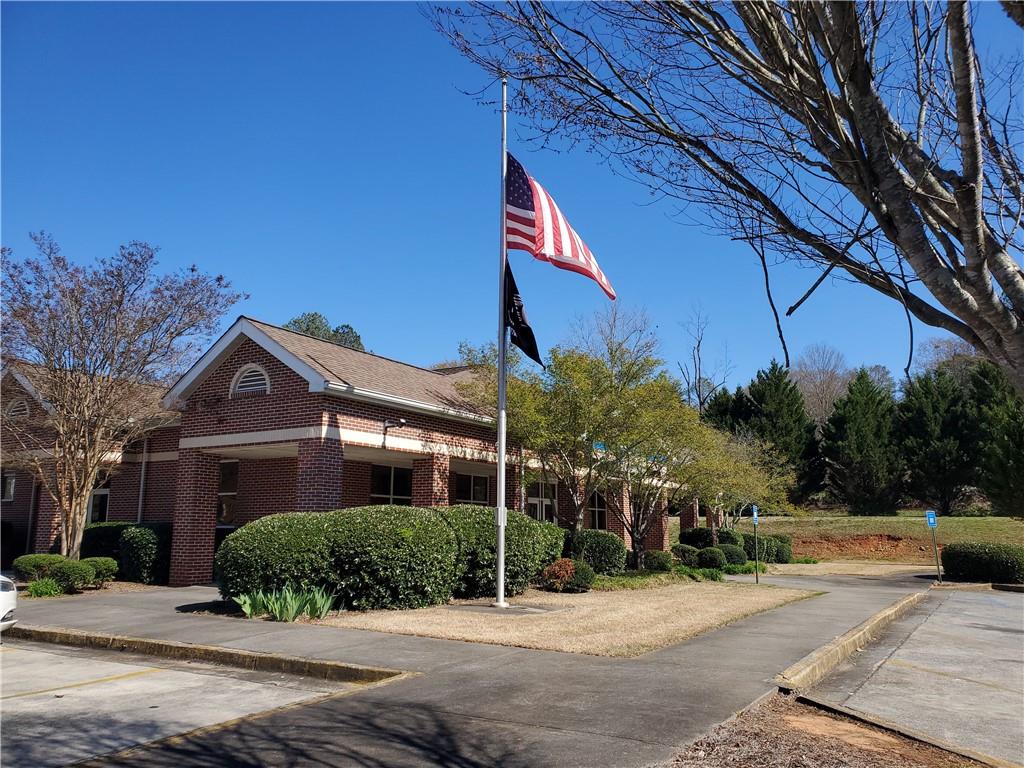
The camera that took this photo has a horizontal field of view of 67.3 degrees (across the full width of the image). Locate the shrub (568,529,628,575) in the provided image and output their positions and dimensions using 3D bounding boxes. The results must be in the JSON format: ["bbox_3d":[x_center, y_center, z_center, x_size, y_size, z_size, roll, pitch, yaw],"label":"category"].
[{"bbox_3d":[2.240,4.332,19.833,1.511,1.165,1.465,-1,-11,6],"label":"shrub"}]

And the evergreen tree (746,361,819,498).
[{"bbox_3d":[17.923,3.419,51.953,5.066,10.250,5.066,-6,-13,31],"label":"evergreen tree"}]

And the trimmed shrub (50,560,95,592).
[{"bbox_3d":[-8.293,3.654,14.573,0.769,0.600,0.769,6,-12,-28],"label":"trimmed shrub"}]

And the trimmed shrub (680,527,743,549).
[{"bbox_3d":[8.511,6.813,32.811,2.100,1.380,2.300,-6,-12,30],"label":"trimmed shrub"}]

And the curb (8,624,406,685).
[{"bbox_3d":[-4.017,3.173,9.100,6.878,0.160,0.170,-6,-12,29],"label":"curb"}]

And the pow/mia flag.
[{"bbox_3d":[0.201,-1.165,12.886,0.720,1.860,0.300,4,-11,-20],"label":"pow/mia flag"}]

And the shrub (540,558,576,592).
[{"bbox_3d":[0.991,3.976,16.094,0.720,0.680,0.700,0,-11,0],"label":"shrub"}]

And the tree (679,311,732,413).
[{"bbox_3d":[15.125,1.764,61.505,4.318,16.181,4.318,-6,-13,31],"label":"tree"}]

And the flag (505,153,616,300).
[{"bbox_3d":[0.848,-2.799,13.308,2.000,2.710,0.800,-1,-11,4],"label":"flag"}]

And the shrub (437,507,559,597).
[{"bbox_3d":[-0.500,3.216,15.096,1.950,1.640,3.200,-6,-12,30],"label":"shrub"}]

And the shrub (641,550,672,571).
[{"bbox_3d":[4.442,5.368,23.540,0.920,0.680,0.900,-6,-13,31],"label":"shrub"}]

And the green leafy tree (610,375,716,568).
[{"bbox_3d":[4.448,2.599,23.016,3.400,5.750,3.300,0,-11,0],"label":"green leafy tree"}]

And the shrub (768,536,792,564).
[{"bbox_3d":[10.926,6.752,31.297,1.050,1.070,1.050,-6,-12,30],"label":"shrub"}]

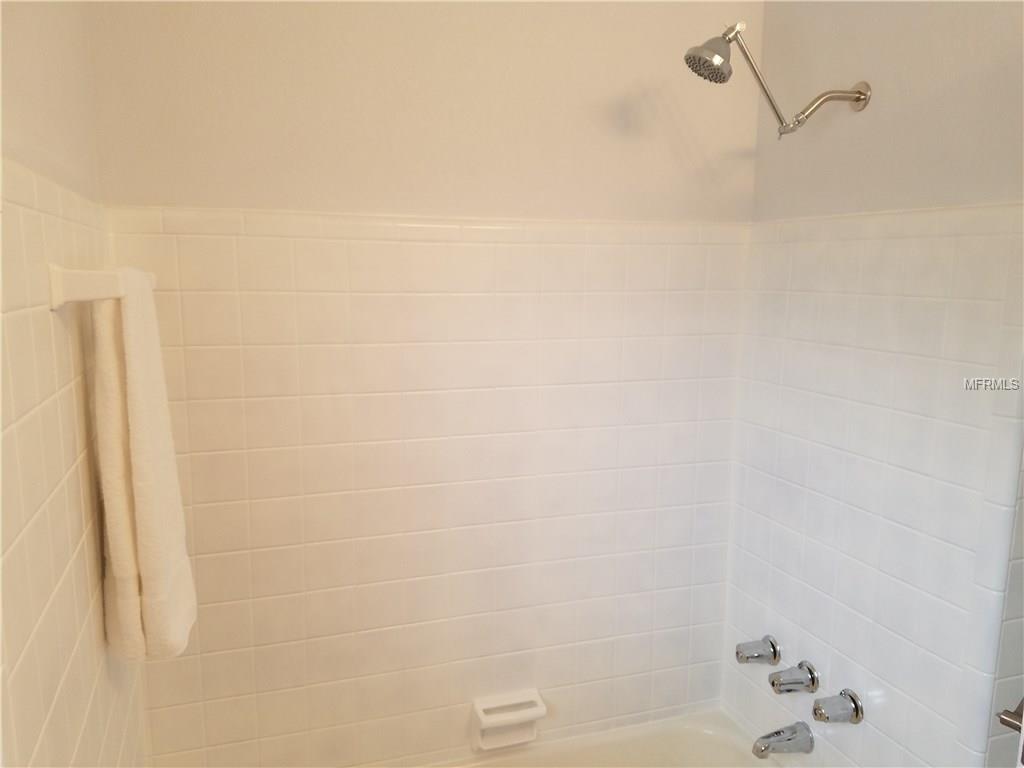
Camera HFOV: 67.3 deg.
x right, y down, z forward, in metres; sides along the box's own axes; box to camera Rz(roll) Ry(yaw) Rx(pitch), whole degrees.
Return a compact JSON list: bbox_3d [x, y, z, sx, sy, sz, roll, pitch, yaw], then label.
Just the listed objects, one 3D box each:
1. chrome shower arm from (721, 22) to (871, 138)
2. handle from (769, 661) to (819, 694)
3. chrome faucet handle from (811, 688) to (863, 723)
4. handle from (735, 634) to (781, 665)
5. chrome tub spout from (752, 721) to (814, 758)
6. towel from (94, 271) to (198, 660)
[{"bbox_3d":[0.558,-0.590,1.528,0.343,0.213,0.078,-2,8,-18],"label":"chrome shower arm"},{"bbox_3d":[0.651,0.688,1.793,0.093,0.071,0.071,-2,8,-18],"label":"handle"},{"bbox_3d":[0.697,0.702,1.664,0.088,0.071,0.071,-2,8,-18],"label":"chrome faucet handle"},{"bbox_3d":[0.609,0.669,1.923,0.089,0.071,0.071,-2,8,-18],"label":"handle"},{"bbox_3d":[0.624,0.838,1.796,0.151,0.076,0.060,-2,8,-18],"label":"chrome tub spout"},{"bbox_3d":[-0.605,0.104,1.273,0.106,0.595,0.293,-2,8,-18],"label":"towel"}]

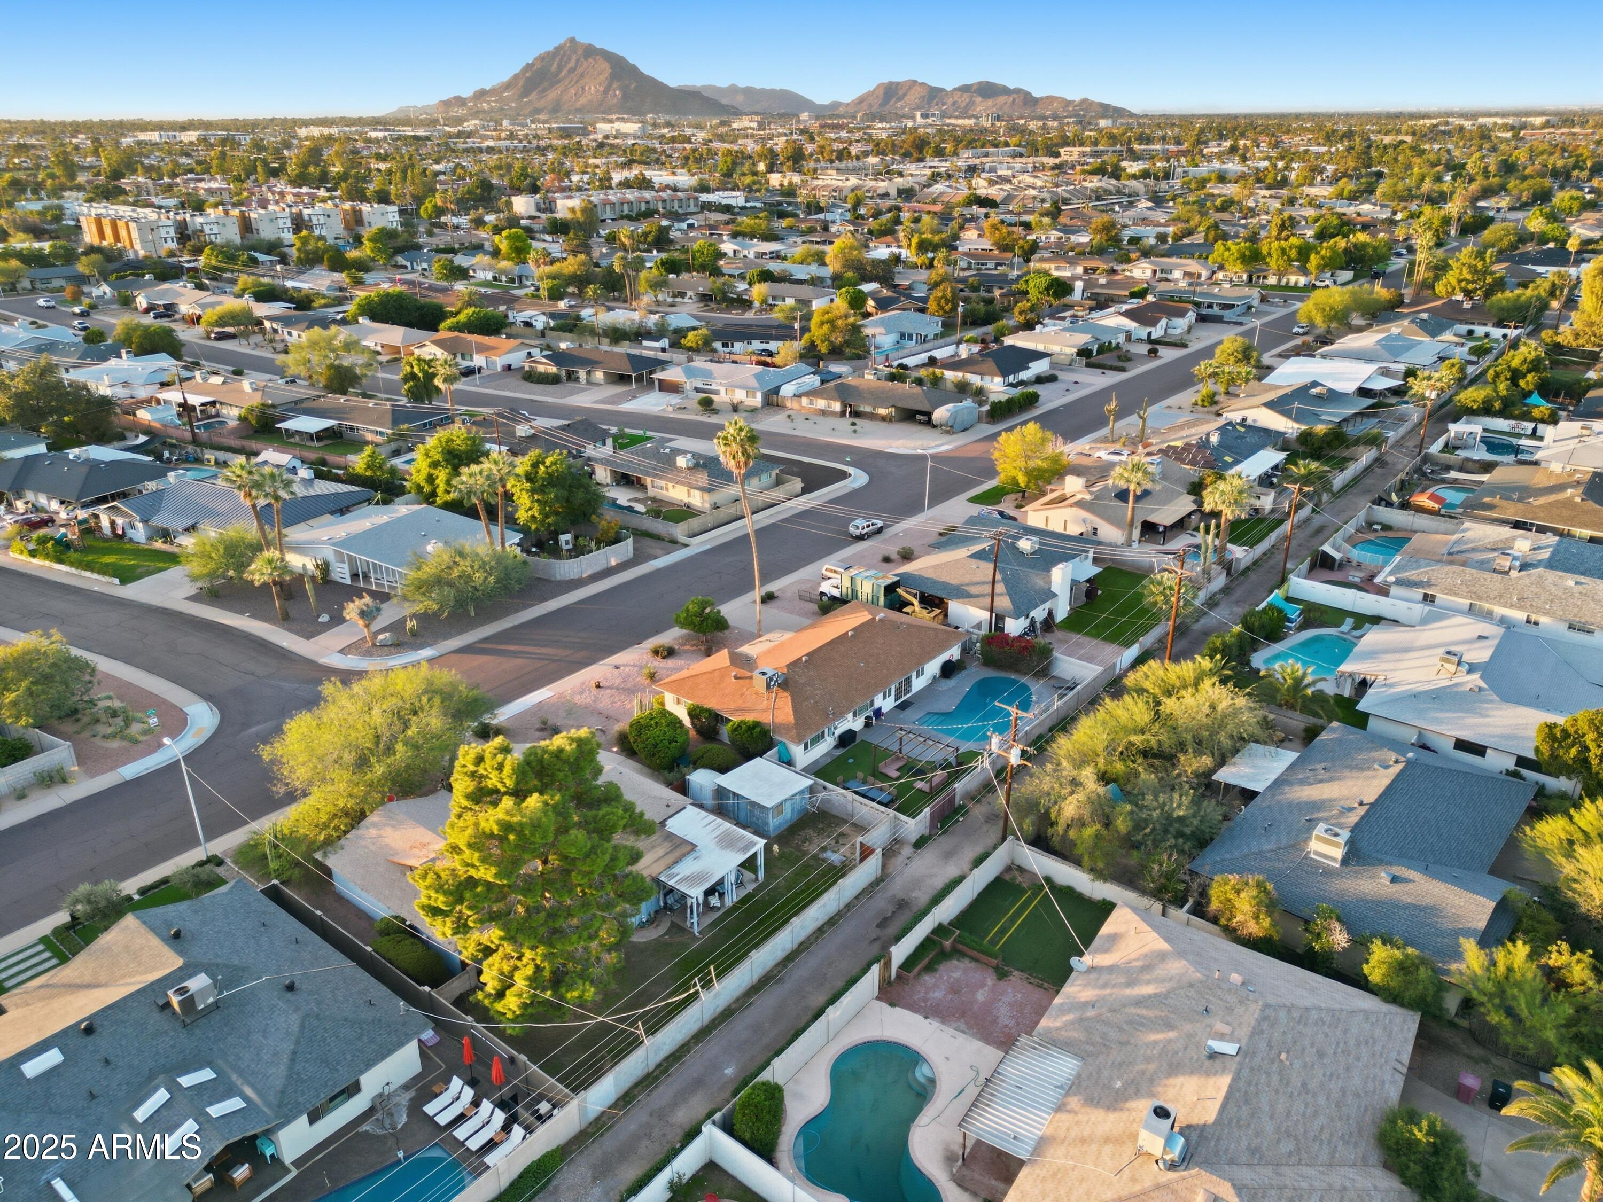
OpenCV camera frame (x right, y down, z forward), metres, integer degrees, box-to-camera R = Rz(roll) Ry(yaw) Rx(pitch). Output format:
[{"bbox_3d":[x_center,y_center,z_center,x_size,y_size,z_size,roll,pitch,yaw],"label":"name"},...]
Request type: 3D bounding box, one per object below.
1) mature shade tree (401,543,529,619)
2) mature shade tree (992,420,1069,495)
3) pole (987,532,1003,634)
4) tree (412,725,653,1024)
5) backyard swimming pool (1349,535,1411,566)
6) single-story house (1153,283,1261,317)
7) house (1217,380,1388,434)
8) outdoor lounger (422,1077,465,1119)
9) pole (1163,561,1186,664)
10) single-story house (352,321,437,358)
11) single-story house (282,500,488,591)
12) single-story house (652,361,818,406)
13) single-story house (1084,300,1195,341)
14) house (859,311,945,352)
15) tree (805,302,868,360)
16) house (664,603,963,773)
[{"bbox_3d":[-29.780,-1.982,98.530,11.000,6.600,9.800,17,29,35],"label":"mature shade tree"},{"bbox_3d":[24.462,-14.965,119.371,8.100,8.400,8.100,0,24,0],"label":"mature shade tree"},{"bbox_3d":[15.842,-1.112,91.828,0.400,10.160,2.300,18,30,36],"label":"pole"},{"bbox_3d":[-12.823,13.609,53.864,11.200,14.000,11.200,-7,25,-15],"label":"tree"},{"bbox_3d":[55.917,-4.487,107.298,4.700,1.500,10.000,18,30,36],"label":"backyard swimming pool"},{"bbox_3d":[91.371,-68.812,251.004,21.232,4.200,15.000,18,30,36],"label":"single-story house"},{"bbox_3d":[70.814,-27.689,159.359,17.164,4.400,23.336,17,29,35],"label":"house"},{"bbox_3d":[-15.945,22.217,49.630,0.700,0.930,1.820,17,29,35],"label":"outdoor lounger"},{"bbox_3d":[29.323,0.784,87.121,2.300,10.000,0.400,17,29,35],"label":"pole"},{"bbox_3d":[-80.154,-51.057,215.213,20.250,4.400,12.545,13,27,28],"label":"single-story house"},{"bbox_3d":[-39.029,-5.221,107.902,19.954,4.100,12.568,11,26,23],"label":"single-story house"},{"bbox_3d":[-11.009,-36.254,179.622,21.051,4.300,16.615,12,27,26],"label":"single-story house"},{"bbox_3d":[69.976,-57.448,225.387,13.800,4.200,24.365,18,30,36],"label":"single-story house"},{"bbox_3d":[21.615,-54.579,221.177,16.500,4.200,19.000,18,30,36],"label":"house"},{"bbox_3d":[6.402,-50.420,205.439,11.200,9.360,10.600,0,24,0],"label":"tree"},{"bbox_3d":[1.476,4.898,85.910,13.500,4.050,22.200,18,30,36],"label":"house"}]

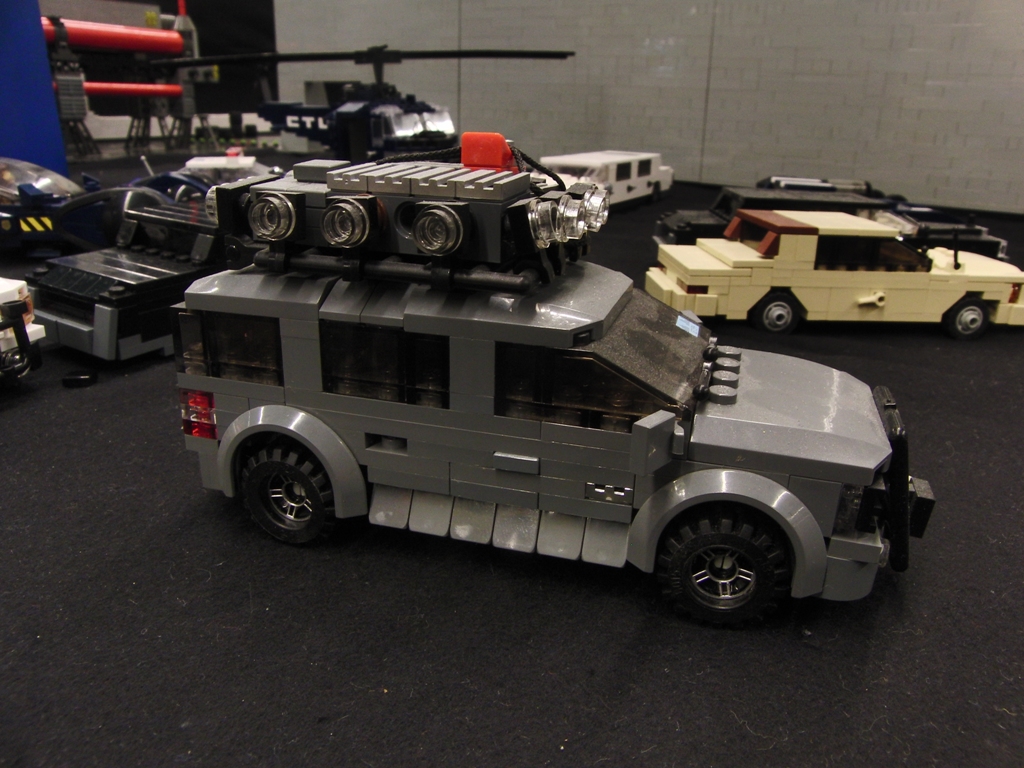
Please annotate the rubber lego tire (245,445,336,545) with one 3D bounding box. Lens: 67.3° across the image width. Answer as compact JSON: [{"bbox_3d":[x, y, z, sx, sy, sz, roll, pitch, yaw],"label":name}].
[{"bbox_3d":[-0.040,0.020,0.148,0.021,0.021,0.012,7,20,14],"label":"rubber lego tire"}]

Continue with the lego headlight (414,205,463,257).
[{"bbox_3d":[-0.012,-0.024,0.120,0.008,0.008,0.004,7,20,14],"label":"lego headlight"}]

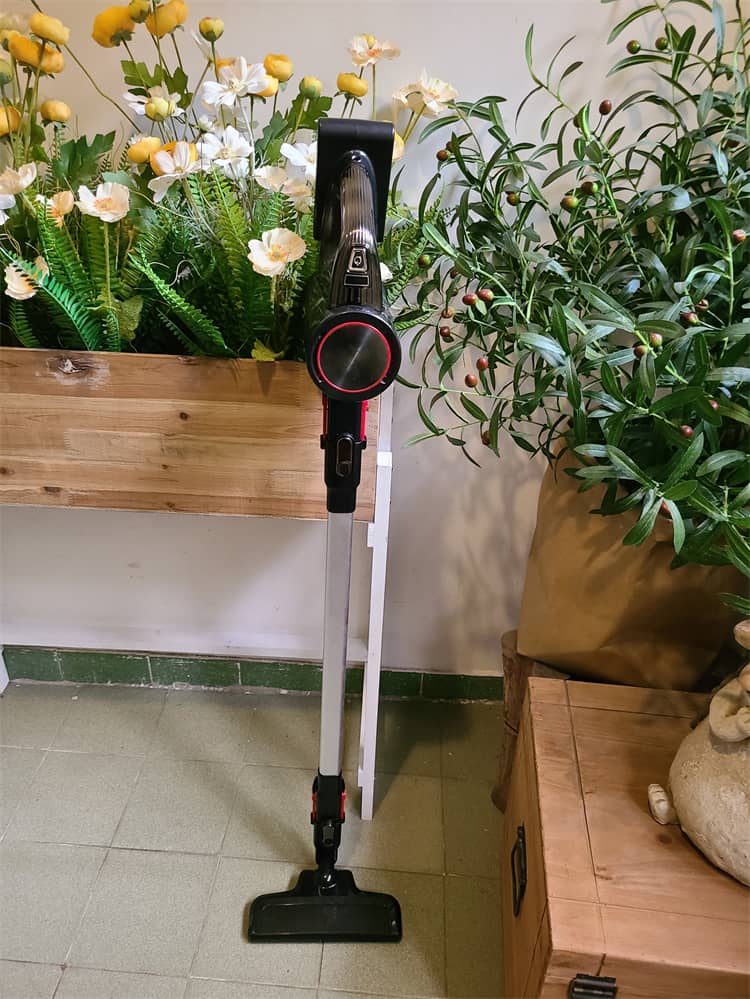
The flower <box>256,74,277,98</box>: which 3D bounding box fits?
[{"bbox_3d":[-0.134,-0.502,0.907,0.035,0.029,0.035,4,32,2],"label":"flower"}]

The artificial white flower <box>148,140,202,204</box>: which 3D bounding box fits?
[{"bbox_3d":[-0.247,-0.406,0.929,0.069,0.069,0.052,-1,32,-6],"label":"artificial white flower"}]

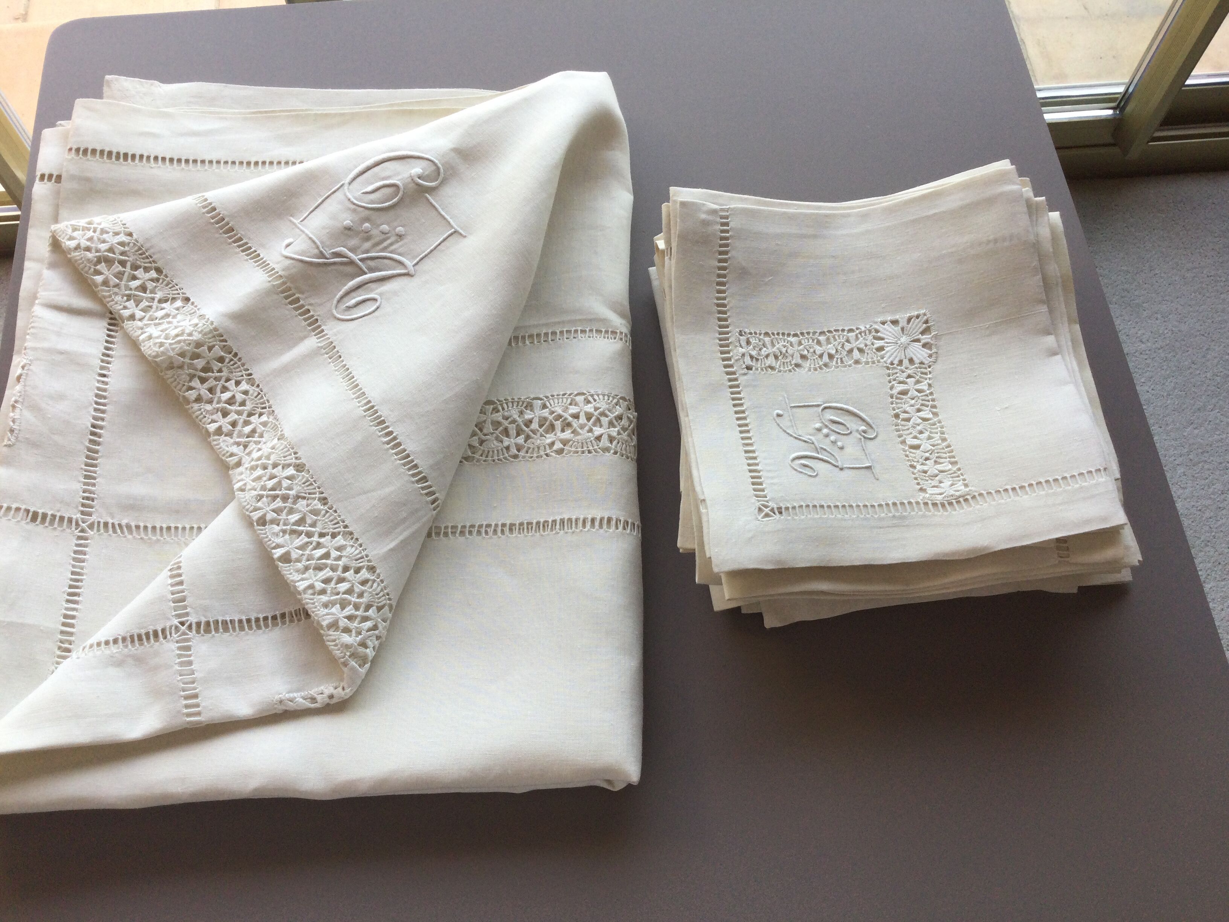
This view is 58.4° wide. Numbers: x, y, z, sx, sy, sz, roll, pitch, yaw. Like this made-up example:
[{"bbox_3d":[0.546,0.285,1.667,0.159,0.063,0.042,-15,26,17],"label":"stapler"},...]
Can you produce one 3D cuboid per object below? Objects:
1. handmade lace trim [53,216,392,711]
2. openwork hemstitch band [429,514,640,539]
[{"bbox_3d":[-0.219,-0.021,0.619,0.076,0.022,0.362,-28,68,-12],"label":"handmade lace trim"},{"bbox_3d":[-0.044,0.036,0.605,0.116,0.008,0.014,0,65,0],"label":"openwork hemstitch band"}]

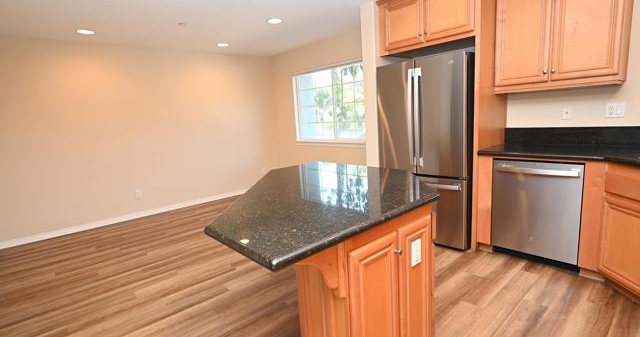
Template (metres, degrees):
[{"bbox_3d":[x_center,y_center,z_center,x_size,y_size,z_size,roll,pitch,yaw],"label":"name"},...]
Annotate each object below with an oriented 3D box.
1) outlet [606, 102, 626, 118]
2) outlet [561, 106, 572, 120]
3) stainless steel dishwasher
[{"bbox_3d":[2.403,-0.469,2.602,0.012,0.116,0.111,-12,12,-41],"label":"outlet"},{"bbox_3d":[2.191,-0.491,2.839,0.011,0.115,0.070,-12,12,-41],"label":"outlet"},{"bbox_3d":[1.915,0.313,2.751,0.598,0.818,0.601,-12,12,-41],"label":"stainless steel dishwasher"}]

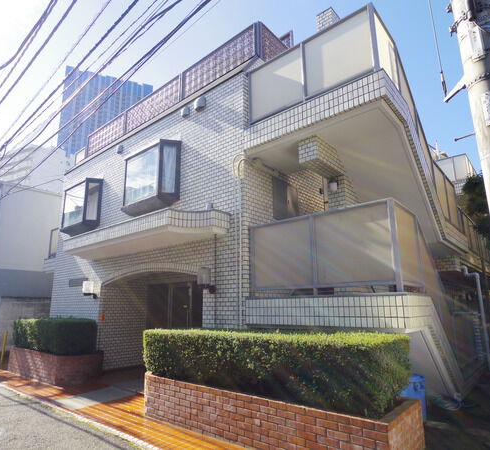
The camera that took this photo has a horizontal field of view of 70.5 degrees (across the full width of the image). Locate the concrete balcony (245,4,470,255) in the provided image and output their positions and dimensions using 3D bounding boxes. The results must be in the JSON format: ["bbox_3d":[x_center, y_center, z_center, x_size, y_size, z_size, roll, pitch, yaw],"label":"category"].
[{"bbox_3d":[2.339,-0.977,6.598,2.260,2.900,4.540,-12,-17,40],"label":"concrete balcony"}]

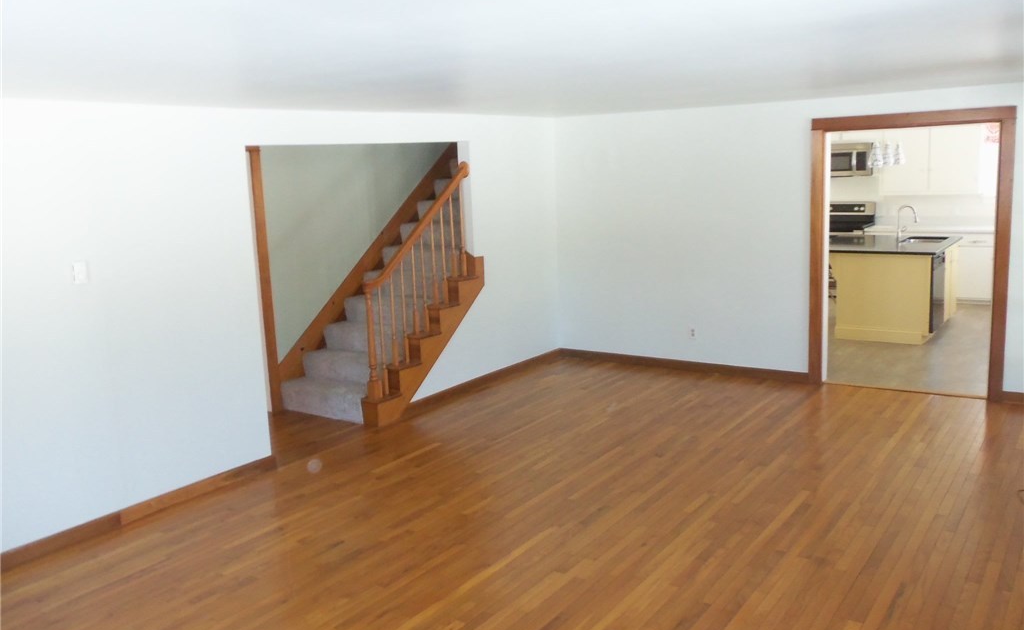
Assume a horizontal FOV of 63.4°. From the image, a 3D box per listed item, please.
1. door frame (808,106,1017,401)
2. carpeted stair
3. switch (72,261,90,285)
[{"bbox_3d":[3.040,-0.457,6.403,1.413,2.148,0.143,5,12,36],"label":"door frame"},{"bbox_3d":[-0.744,-0.527,7.454,0.974,2.259,2.806,5,12,36],"label":"carpeted stair"},{"bbox_3d":[-2.263,-0.219,4.358,0.015,0.116,0.075,5,12,36],"label":"switch"}]

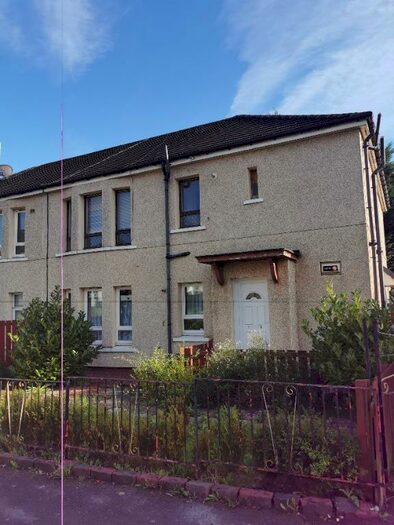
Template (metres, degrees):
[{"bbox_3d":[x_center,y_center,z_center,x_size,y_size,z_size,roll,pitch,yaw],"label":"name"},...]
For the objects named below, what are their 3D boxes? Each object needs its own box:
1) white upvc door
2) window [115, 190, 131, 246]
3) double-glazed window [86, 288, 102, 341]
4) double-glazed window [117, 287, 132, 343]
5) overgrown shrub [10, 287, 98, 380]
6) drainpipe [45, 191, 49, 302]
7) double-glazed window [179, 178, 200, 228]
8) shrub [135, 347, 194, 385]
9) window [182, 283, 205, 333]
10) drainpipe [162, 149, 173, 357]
[{"bbox_3d":[1.242,1.433,9.089,0.828,2.074,0.080,-5,-7,26],"label":"white upvc door"},{"bbox_3d":[-2.062,-1.270,11.694,0.586,1.618,0.090,-5,-7,26],"label":"window"},{"bbox_3d":[-2.941,1.588,11.868,0.716,1.618,0.090,-5,-7,26],"label":"double-glazed window"},{"bbox_3d":[-1.972,1.504,11.402,0.586,1.618,0.090,-5,-7,26],"label":"double-glazed window"},{"bbox_3d":[-3.723,1.894,10.700,2.200,2.450,2.000,-5,-7,26],"label":"overgrown shrub"},{"bbox_3d":[-4.616,0.705,12.506,0.090,5.952,0.100,-5,-7,26],"label":"drainpipe"},{"bbox_3d":[-0.195,-1.552,10.806,0.670,1.349,0.090,-5,-7,26],"label":"double-glazed window"},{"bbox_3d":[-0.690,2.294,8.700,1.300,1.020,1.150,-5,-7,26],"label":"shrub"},{"bbox_3d":[-0.097,1.202,10.512,0.679,1.321,0.090,-5,-7,26],"label":"window"},{"bbox_3d":[-0.732,-0.053,10.644,0.140,6.092,0.140,-5,-7,26],"label":"drainpipe"}]

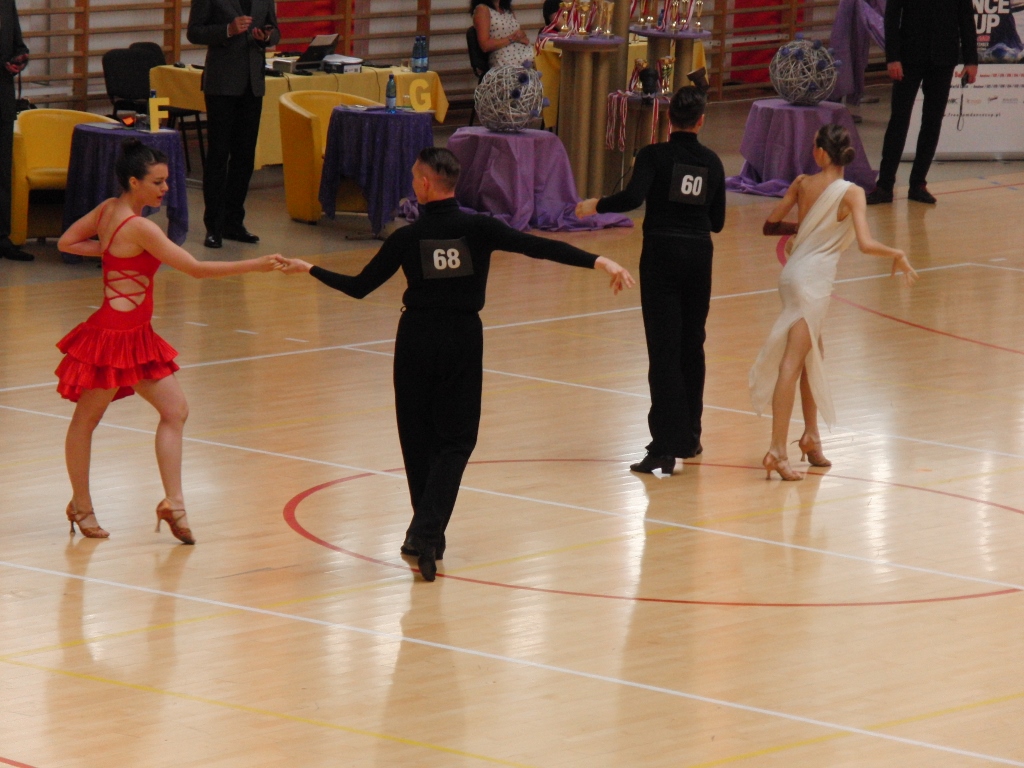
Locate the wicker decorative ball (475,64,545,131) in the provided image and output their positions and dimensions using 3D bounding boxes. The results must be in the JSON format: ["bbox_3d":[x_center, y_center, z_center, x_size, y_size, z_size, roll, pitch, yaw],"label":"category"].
[{"bbox_3d":[-0.005,-1.747,41.973,0.430,0.420,0.430,3,8,0],"label":"wicker decorative ball"}]

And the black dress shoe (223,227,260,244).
[{"bbox_3d":[-1.582,-0.864,39.922,0.280,0.110,0.100,8,10,32],"label":"black dress shoe"}]

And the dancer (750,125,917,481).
[{"bbox_3d":[1.501,-0.413,32.141,0.600,1.630,0.520,9,11,36],"label":"dancer"}]

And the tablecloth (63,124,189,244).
[{"bbox_3d":[-2.188,-1.080,38.801,0.740,0.710,0.720,3,8,0],"label":"tablecloth"}]

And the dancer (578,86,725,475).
[{"bbox_3d":[0.652,-0.511,32.030,0.630,1.770,0.460,0,9,-14],"label":"dancer"}]

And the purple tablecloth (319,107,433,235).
[{"bbox_3d":[-0.796,-1.264,40.440,0.680,0.710,0.680,3,8,0],"label":"purple tablecloth"}]

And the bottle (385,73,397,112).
[{"bbox_3d":[-0.714,-1.709,40.309,0.066,0.232,0.066,3,8,0],"label":"bottle"}]

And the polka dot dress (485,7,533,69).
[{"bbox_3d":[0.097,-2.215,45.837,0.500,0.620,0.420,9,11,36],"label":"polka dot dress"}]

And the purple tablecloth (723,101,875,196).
[{"bbox_3d":[1.895,-1.565,44.720,0.980,0.520,0.900,3,8,0],"label":"purple tablecloth"}]

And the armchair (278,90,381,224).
[{"bbox_3d":[-1.049,-1.362,41.262,0.720,0.750,0.660,-1,9,-23],"label":"armchair"}]

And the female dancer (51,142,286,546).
[{"bbox_3d":[-1.468,-0.189,29.150,0.780,1.690,0.640,-5,11,-42],"label":"female dancer"}]

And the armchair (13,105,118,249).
[{"bbox_3d":[-2.592,-1.212,39.792,0.730,0.720,0.670,0,9,-15],"label":"armchair"}]

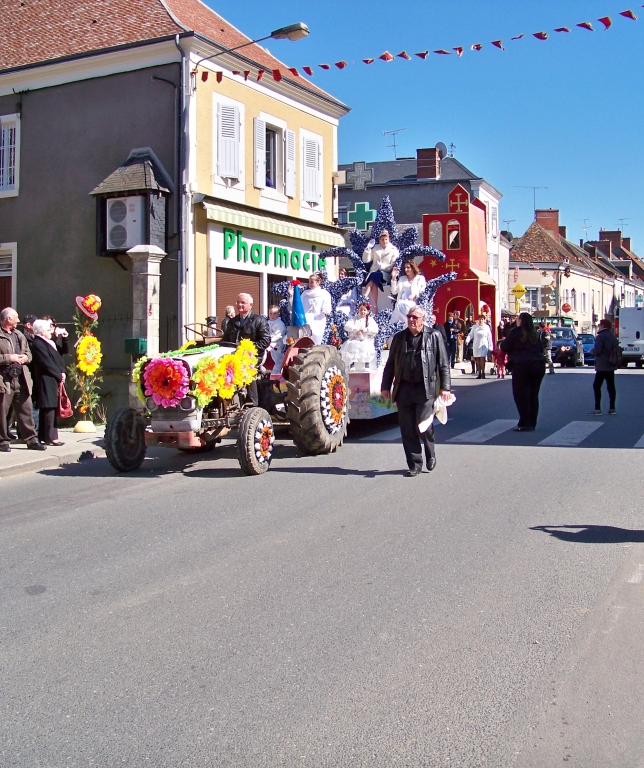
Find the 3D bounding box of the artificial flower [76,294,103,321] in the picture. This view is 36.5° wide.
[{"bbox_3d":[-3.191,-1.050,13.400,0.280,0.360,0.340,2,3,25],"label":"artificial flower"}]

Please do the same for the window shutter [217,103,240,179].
[{"bbox_3d":[-2.171,-5.631,22.666,0.560,1.660,0.050,-3,4,-42],"label":"window shutter"}]

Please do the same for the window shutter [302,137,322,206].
[{"bbox_3d":[-0.249,-5.325,24.350,0.140,1.560,0.920,2,3,31],"label":"window shutter"}]

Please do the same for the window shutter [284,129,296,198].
[{"bbox_3d":[-0.815,-5.794,25.649,0.050,1.660,0.540,2,4,28],"label":"window shutter"}]

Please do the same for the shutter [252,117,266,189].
[{"bbox_3d":[-1.529,-5.690,24.078,0.050,1.660,0.540,2,4,28],"label":"shutter"}]

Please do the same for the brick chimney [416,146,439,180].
[{"bbox_3d":[4.037,-8.357,37.000,0.750,1.180,0.500,2,3,27],"label":"brick chimney"}]

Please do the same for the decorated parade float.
[{"bbox_3d":[-0.122,-1.152,13.744,2.500,3.850,7.900,2,3,24],"label":"decorated parade float"}]

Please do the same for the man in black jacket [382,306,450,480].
[{"bbox_3d":[0.983,0.078,10.150,0.720,1.750,0.480,1,3,16],"label":"man in black jacket"}]

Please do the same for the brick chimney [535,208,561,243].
[{"bbox_3d":[14.091,-9.904,61.000,1.450,2.150,0.600,1,3,21],"label":"brick chimney"}]

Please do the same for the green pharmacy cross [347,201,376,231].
[{"bbox_3d":[1.055,-4.392,25.571,0.750,0.770,0.200,1,3,27],"label":"green pharmacy cross"}]

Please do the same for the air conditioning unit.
[{"bbox_3d":[-4.295,-3.571,21.685,0.960,1.150,0.360,2,4,32],"label":"air conditioning unit"}]

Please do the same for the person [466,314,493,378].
[{"bbox_3d":[4.173,-0.987,25.700,0.720,1.660,0.380,1,3,13],"label":"person"}]

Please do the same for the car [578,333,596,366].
[{"bbox_3d":[11.831,-1.515,43.500,1.720,1.420,4.000,2,3,23],"label":"car"}]

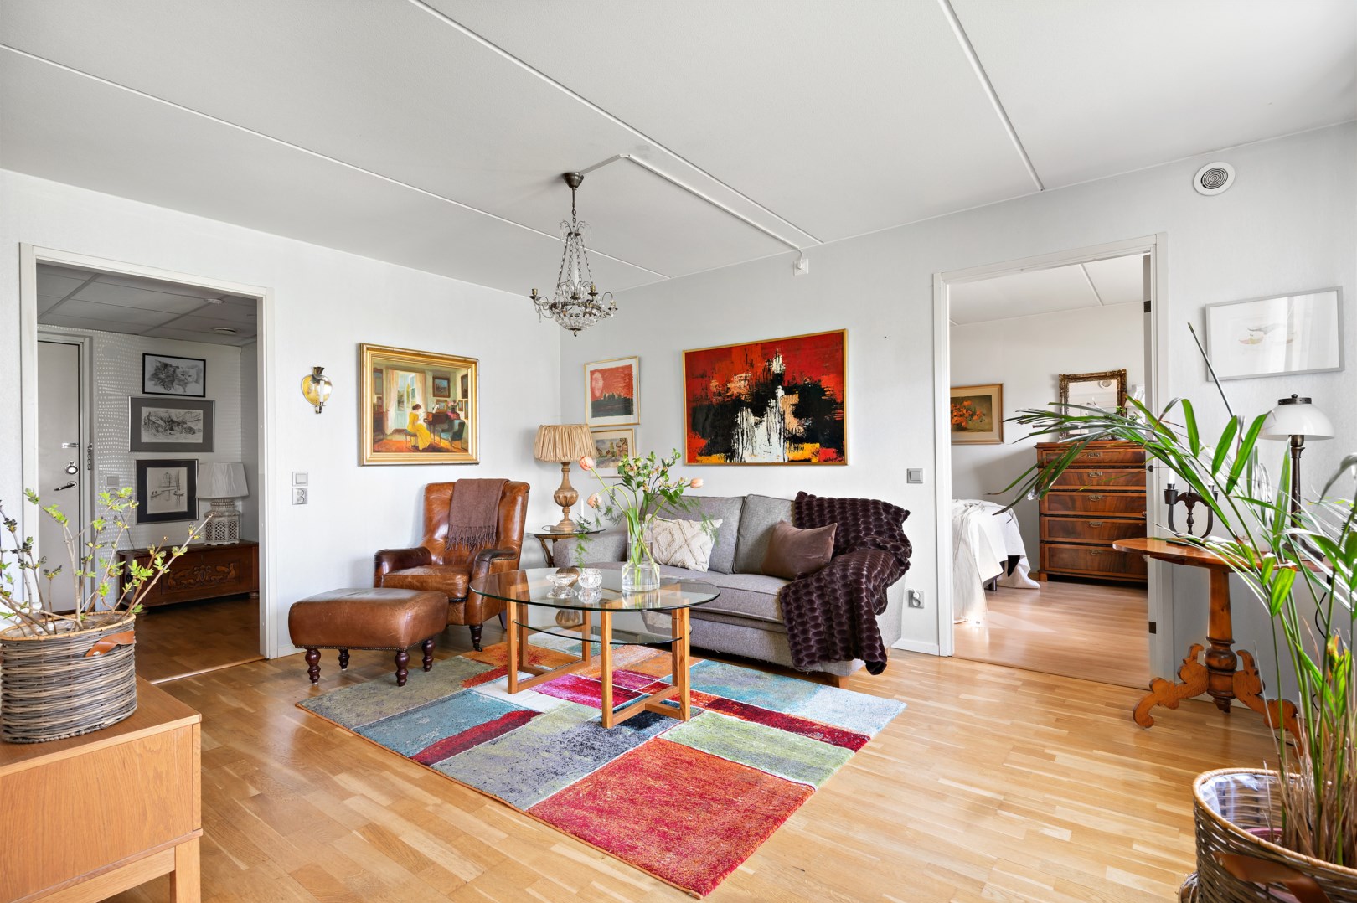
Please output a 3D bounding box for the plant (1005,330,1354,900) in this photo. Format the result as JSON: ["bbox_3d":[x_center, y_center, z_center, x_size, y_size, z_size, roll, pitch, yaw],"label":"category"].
[{"bbox_3d":[1.175,0.440,1.258,0.980,1.410,0.800,-1,0,0],"label":"plant"}]

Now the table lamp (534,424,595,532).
[{"bbox_3d":[-0.883,0.206,4.683,0.461,0.832,0.461,-1,0,0],"label":"table lamp"}]

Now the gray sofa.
[{"bbox_3d":[0.235,0.746,3.918,2.130,0.880,0.830,-1,-1,37],"label":"gray sofa"}]

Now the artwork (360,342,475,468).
[{"bbox_3d":[-1.758,-0.294,4.157,0.050,0.790,0.860,-1,-1,39],"label":"artwork"}]

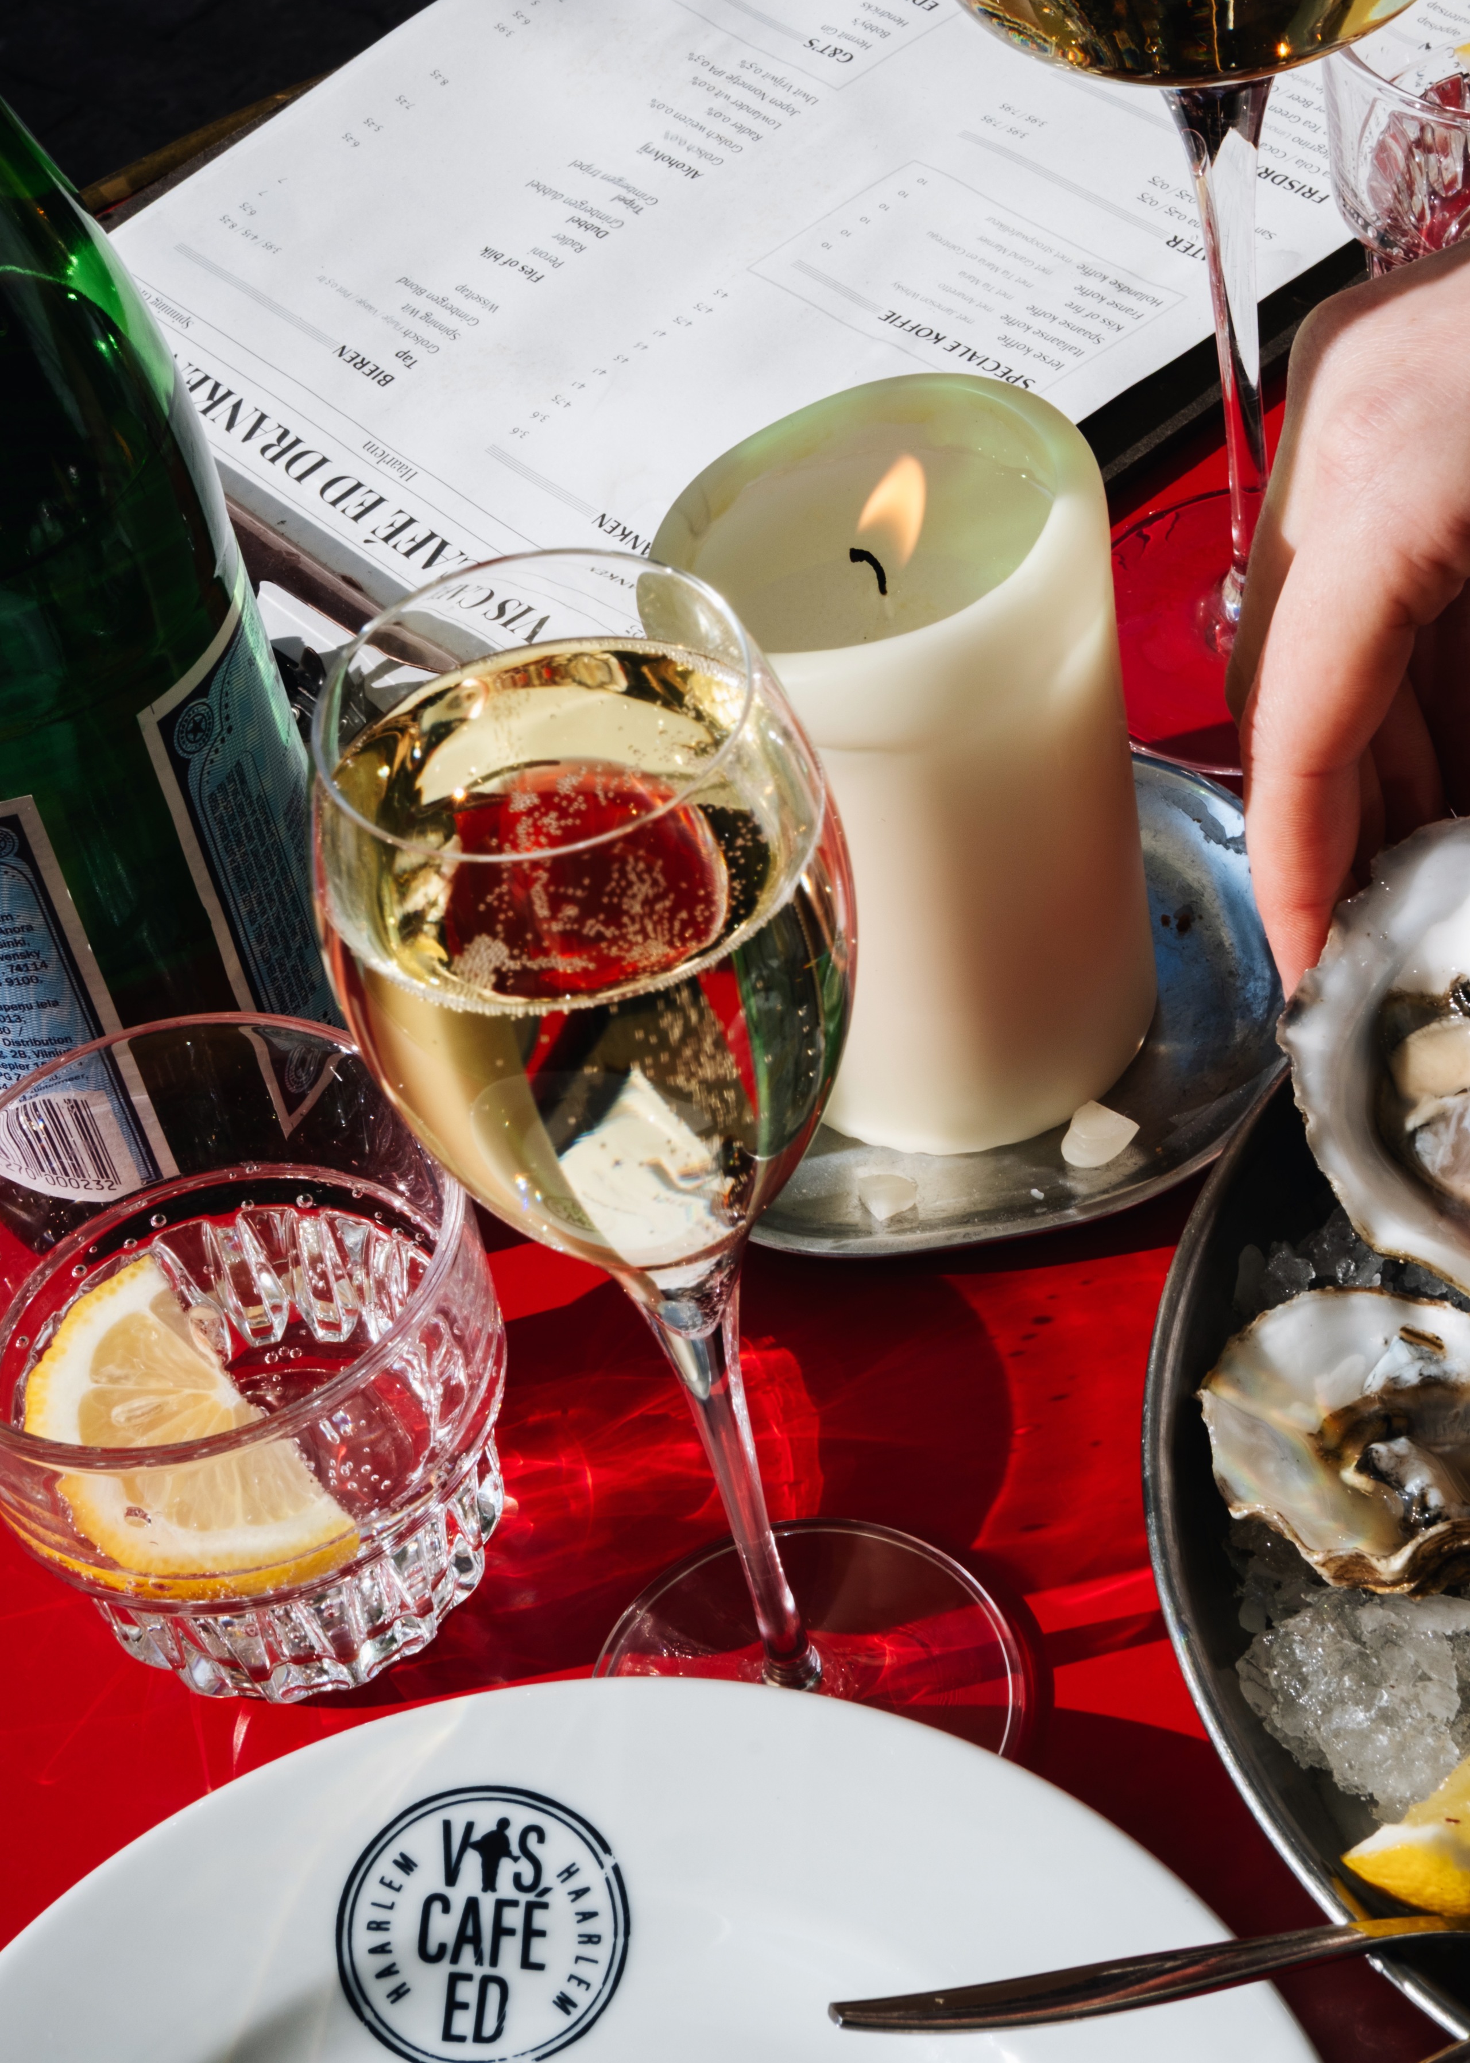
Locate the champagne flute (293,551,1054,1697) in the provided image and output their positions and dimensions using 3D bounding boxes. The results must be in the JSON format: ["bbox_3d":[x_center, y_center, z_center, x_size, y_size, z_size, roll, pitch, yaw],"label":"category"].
[{"bbox_3d":[-0.006,0.035,0.504,0.069,0.224,0.069,-13,49,0],"label":"champagne flute"}]

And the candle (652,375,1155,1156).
[{"bbox_3d":[0.031,-0.043,0.630,0.072,0.114,0.072,-6,49,7],"label":"candle"}]

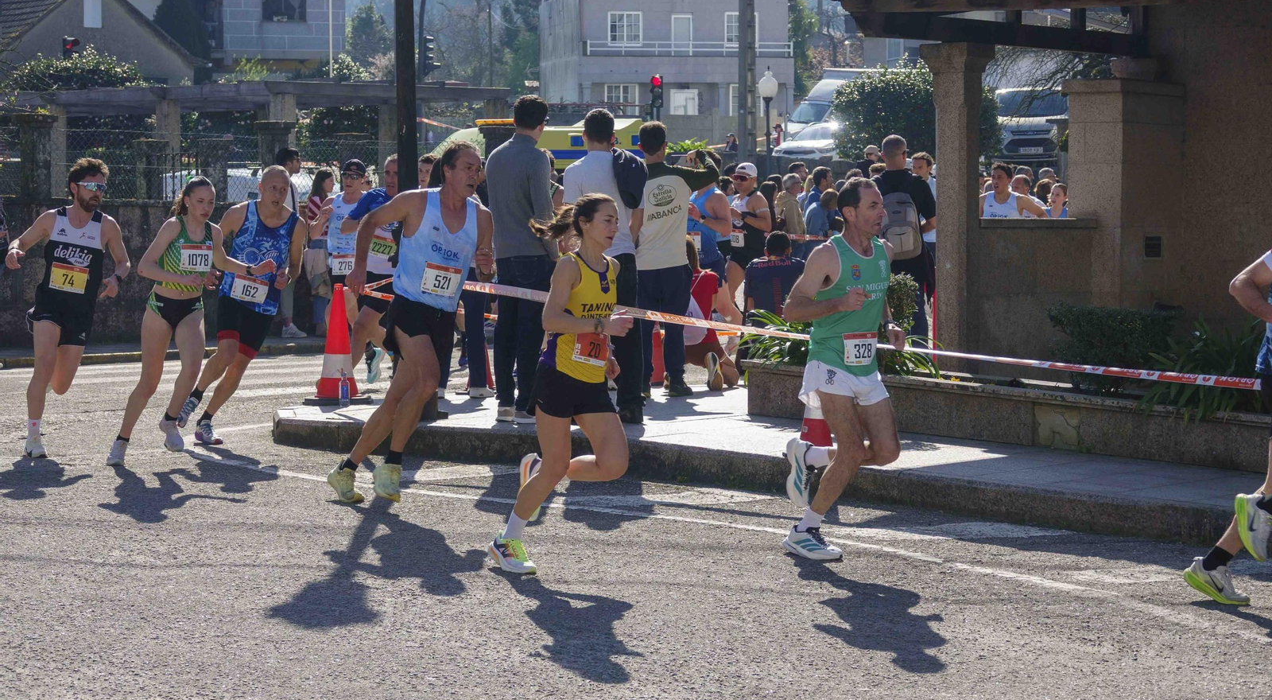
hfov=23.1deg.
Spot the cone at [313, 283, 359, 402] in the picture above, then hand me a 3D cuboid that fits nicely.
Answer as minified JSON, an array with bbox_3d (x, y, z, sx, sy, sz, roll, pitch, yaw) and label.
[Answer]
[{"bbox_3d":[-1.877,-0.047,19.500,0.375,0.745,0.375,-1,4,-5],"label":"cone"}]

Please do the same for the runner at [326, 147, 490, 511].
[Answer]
[{"bbox_3d":[-1.095,-0.132,15.050,0.620,1.740,0.700,-3,5,-36],"label":"runner"}]

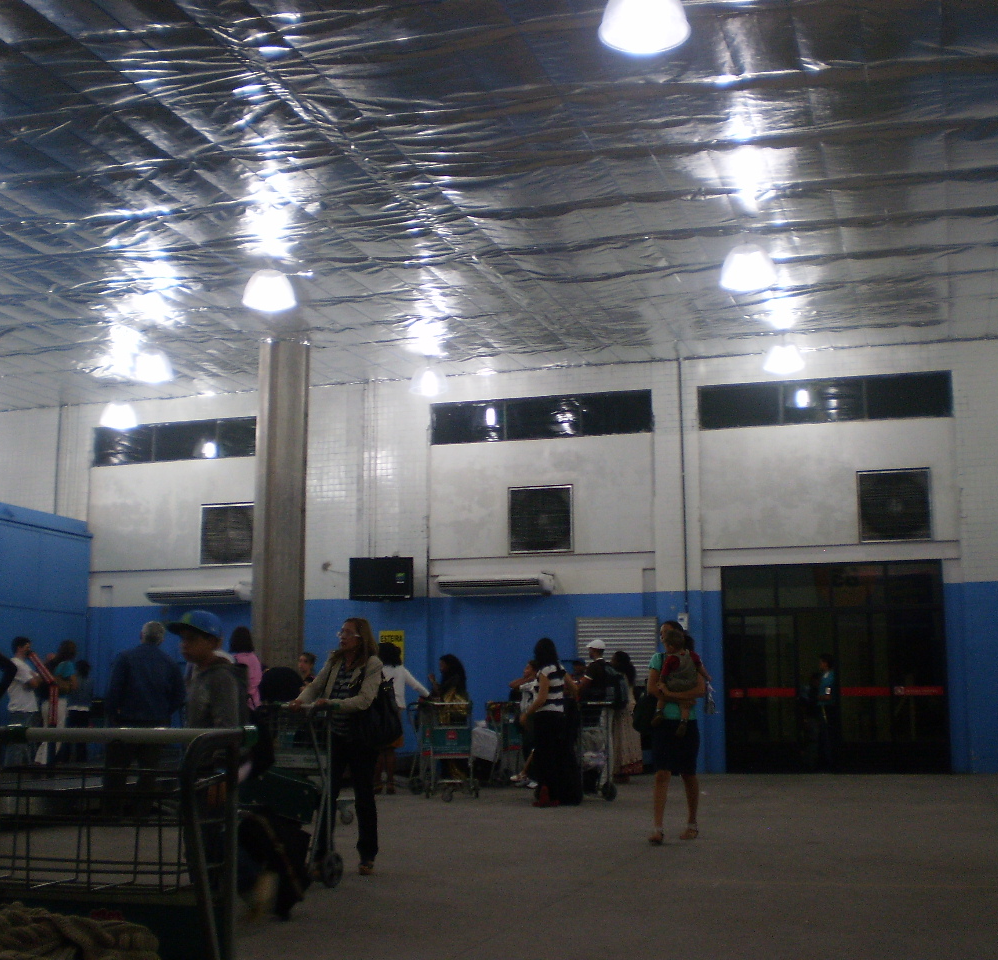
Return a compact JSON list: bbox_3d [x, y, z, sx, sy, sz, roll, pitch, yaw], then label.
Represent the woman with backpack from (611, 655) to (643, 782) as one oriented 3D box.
[{"bbox_3d":[1.603,2.983,16.734,0.420,1.640,0.450,-1,-9,6],"label":"woman with backpack"}]

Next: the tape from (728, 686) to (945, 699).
[{"bbox_3d":[4.667,2.934,18.407,2.900,0.125,0.030,-3,-10,17],"label":"tape"}]

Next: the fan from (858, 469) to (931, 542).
[{"bbox_3d":[5.679,0.364,19.103,1.000,1.060,0.220,-3,-10,16],"label":"fan"}]

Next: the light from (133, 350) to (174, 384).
[{"bbox_3d":[-4.769,-1.576,18.400,0.540,0.420,0.540,0,-10,0],"label":"light"}]

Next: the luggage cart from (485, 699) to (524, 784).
[{"bbox_3d":[0.211,3.179,16.086,0.580,1.040,0.880,4,-10,-26],"label":"luggage cart"}]

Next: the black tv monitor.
[{"bbox_3d":[-1.841,1.554,20.855,1.030,0.670,0.110,-2,-10,9],"label":"black tv monitor"}]

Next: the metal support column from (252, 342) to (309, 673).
[{"bbox_3d":[-2.941,1.044,17.973,0.500,5.900,0.500,-3,-10,16],"label":"metal support column"}]

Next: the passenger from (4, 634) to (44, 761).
[{"bbox_3d":[-5.175,2.544,14.377,0.400,1.698,0.480,2,-10,-14],"label":"passenger"}]

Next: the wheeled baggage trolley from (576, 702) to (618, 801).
[{"bbox_3d":[0.762,2.777,13.745,0.580,1.030,0.930,-7,-12,37],"label":"wheeled baggage trolley"}]

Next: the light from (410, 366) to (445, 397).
[{"bbox_3d":[-1.069,-1.487,20.193,0.530,0.420,0.530,0,-9,0],"label":"light"}]

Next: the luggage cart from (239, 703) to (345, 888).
[{"bbox_3d":[-1.340,1.772,7.557,0.930,1.030,0.580,9,-13,-44],"label":"luggage cart"}]

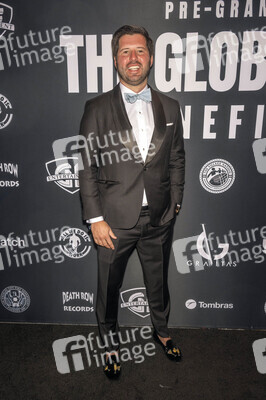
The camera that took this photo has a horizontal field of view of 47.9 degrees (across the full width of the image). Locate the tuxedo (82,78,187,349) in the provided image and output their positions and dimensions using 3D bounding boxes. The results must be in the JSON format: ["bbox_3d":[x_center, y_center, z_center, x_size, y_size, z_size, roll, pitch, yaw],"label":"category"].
[{"bbox_3d":[-0.008,0.148,1.645,0.540,1.460,0.310,-3,11,-15],"label":"tuxedo"}]

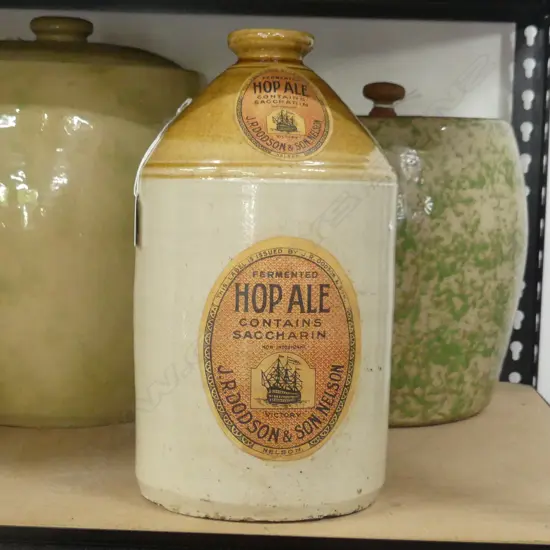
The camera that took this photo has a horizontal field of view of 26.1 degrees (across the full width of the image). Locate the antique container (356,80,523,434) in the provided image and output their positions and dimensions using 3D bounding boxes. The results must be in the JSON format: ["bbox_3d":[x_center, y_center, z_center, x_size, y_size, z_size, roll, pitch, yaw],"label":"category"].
[{"bbox_3d":[0.116,-0.014,1.330,0.330,0.317,0.330,1,6,0],"label":"antique container"}]

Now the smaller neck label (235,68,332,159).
[{"bbox_3d":[0.008,-0.122,0.890,0.074,0.097,0.013,1,-35,-8],"label":"smaller neck label"}]

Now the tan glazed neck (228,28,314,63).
[{"bbox_3d":[-0.002,-0.181,0.950,0.069,0.025,0.069,2,5,0],"label":"tan glazed neck"}]

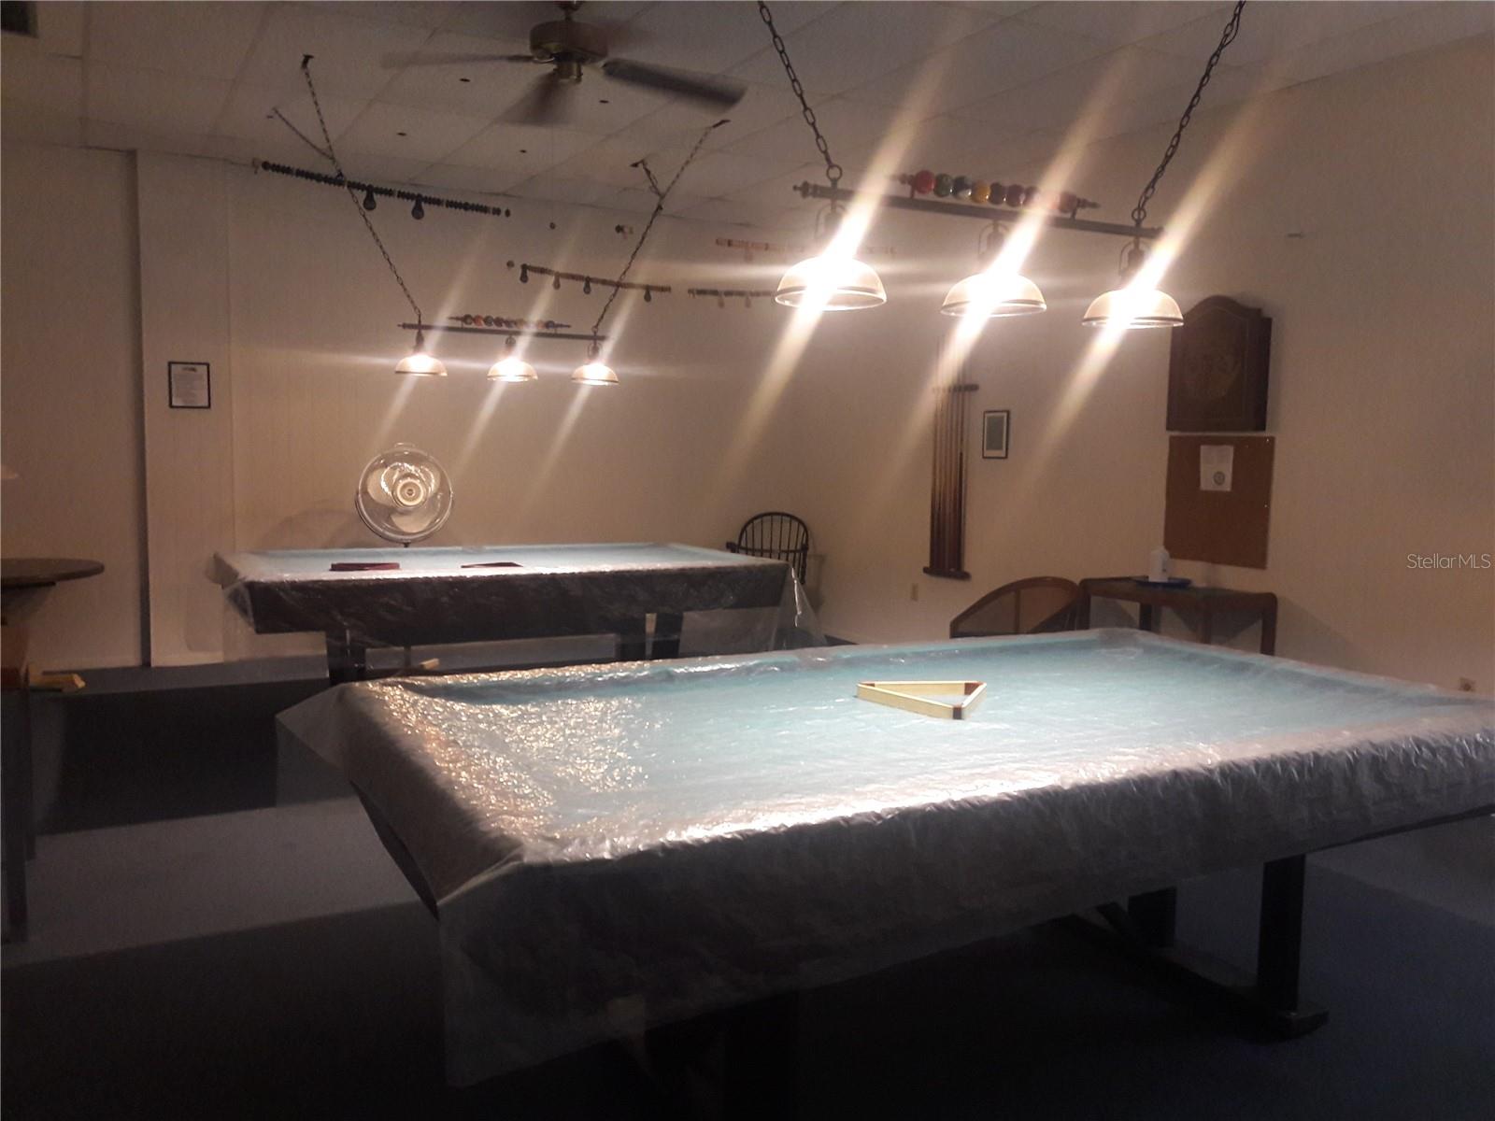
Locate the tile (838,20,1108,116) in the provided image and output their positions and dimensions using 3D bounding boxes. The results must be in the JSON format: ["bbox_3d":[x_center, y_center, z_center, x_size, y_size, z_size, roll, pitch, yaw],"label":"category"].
[{"bbox_3d":[0.968,-2.108,5.209,0.610,0.025,1.220,-2,7,-28],"label":"tile"}]

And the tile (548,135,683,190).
[{"bbox_3d":[-0.750,-2.327,7.069,0.600,0.020,1.209,-2,6,-29],"label":"tile"}]

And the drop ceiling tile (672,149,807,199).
[{"bbox_3d":[-0.216,-2.348,7.362,0.600,0.020,1.209,-2,6,-29],"label":"drop ceiling tile"}]

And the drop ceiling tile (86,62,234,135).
[{"bbox_3d":[-2.878,-2.236,5.883,0.610,0.025,1.220,-2,7,-28],"label":"drop ceiling tile"}]

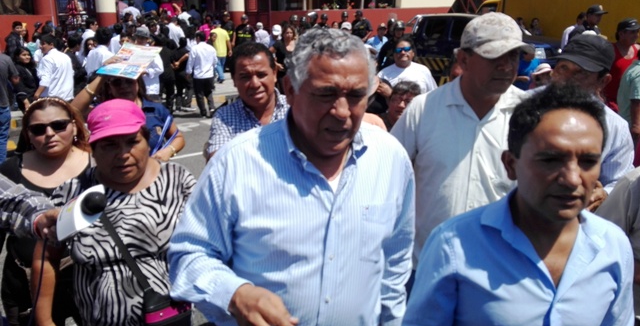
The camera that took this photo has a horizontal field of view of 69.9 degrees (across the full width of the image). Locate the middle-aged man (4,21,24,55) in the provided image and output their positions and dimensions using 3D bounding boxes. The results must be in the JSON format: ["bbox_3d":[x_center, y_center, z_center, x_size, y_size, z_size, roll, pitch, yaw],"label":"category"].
[{"bbox_3d":[-6.194,-2.024,9.401,0.360,1.680,0.500,11,19,35],"label":"middle-aged man"}]

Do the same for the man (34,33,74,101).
[{"bbox_3d":[-3.170,-0.712,5.614,0.360,1.660,0.480,8,17,27],"label":"man"}]

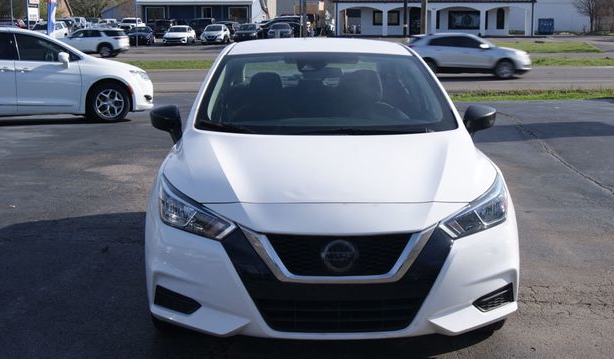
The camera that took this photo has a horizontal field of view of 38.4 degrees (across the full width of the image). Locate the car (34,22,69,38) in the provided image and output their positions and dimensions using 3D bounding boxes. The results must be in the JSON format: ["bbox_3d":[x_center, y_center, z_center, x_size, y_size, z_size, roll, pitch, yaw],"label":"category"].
[{"bbox_3d":[-18.905,-10.761,65.000,1.860,1.680,4.700,0,9,-1],"label":"car"}]

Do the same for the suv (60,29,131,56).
[{"bbox_3d":[-13.689,-8.513,55.000,5.050,1.770,1.980,0,9,0],"label":"suv"}]

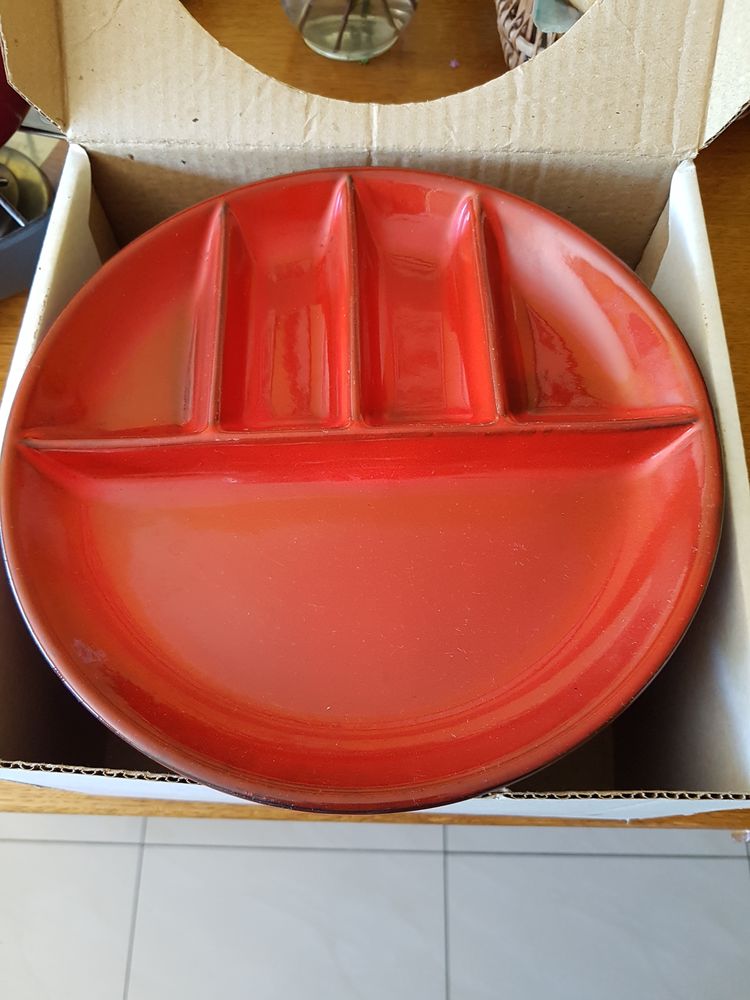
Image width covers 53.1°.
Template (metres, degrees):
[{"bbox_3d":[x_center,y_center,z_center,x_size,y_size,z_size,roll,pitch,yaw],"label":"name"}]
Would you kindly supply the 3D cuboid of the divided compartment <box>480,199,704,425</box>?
[{"bbox_3d":[0.077,-0.073,0.293,0.067,0.020,0.108,-2,65,0],"label":"divided compartment"}]

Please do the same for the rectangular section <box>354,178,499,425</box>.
[{"bbox_3d":[0.017,-0.076,0.296,0.051,0.020,0.118,-2,65,0],"label":"rectangular section"}]

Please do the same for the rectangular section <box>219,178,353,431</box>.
[{"bbox_3d":[-0.034,-0.075,0.297,0.051,0.020,0.118,-2,65,0],"label":"rectangular section"}]

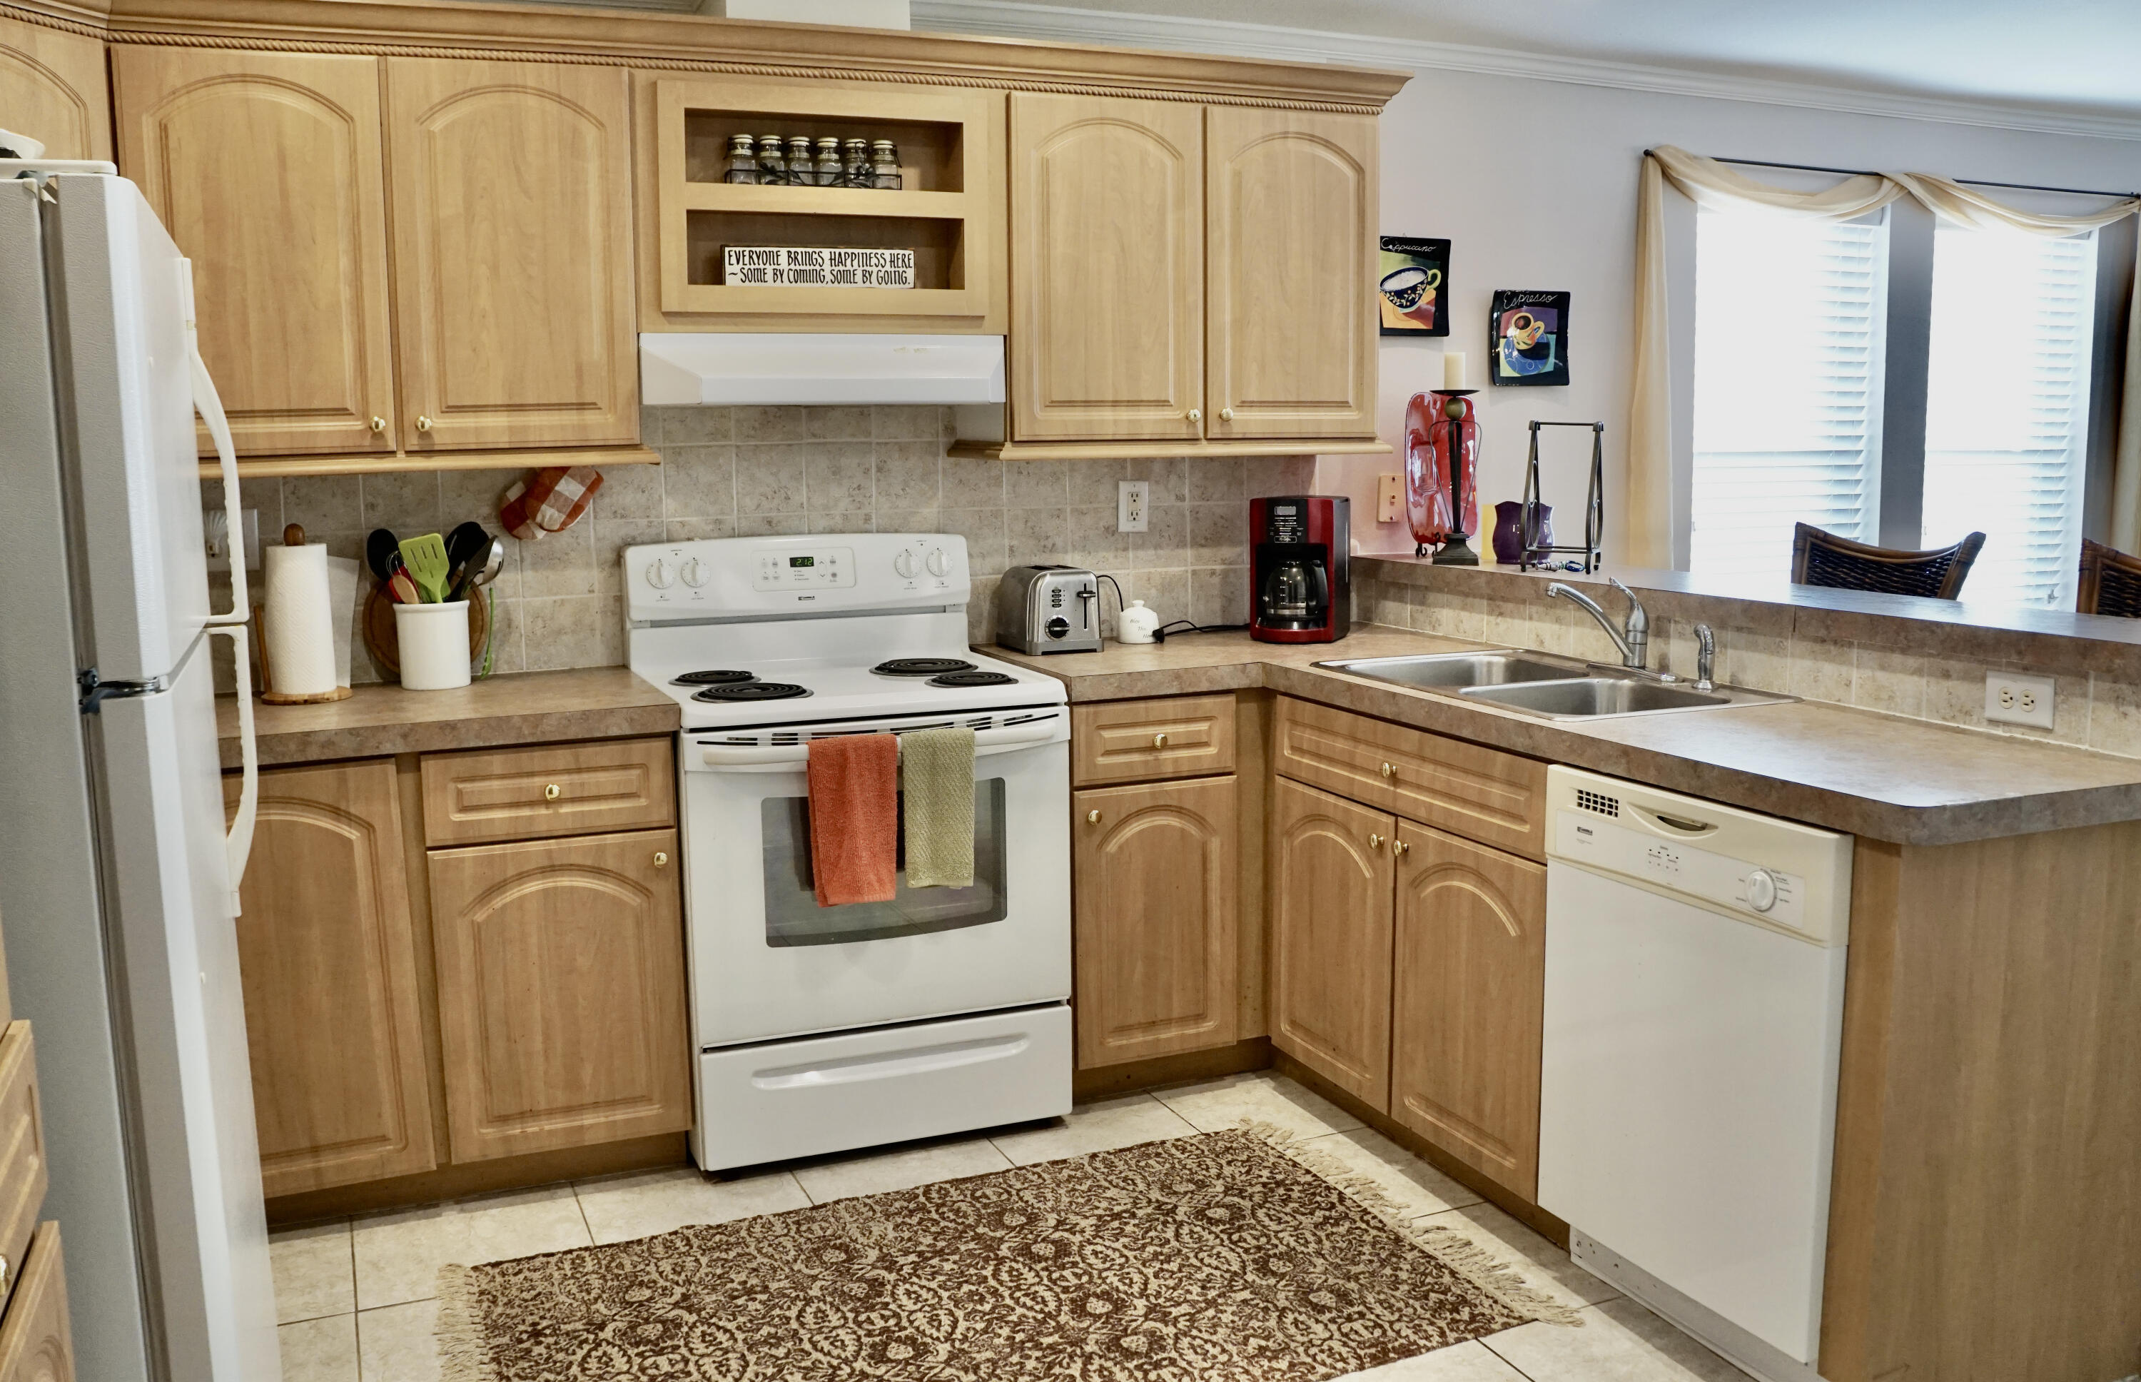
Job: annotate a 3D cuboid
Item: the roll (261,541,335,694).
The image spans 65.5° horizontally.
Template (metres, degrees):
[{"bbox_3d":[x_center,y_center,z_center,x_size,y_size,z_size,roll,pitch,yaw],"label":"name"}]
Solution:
[{"bbox_3d":[-1.453,-0.136,3.140,0.120,0.280,0.120,-4,8,-23],"label":"roll"}]

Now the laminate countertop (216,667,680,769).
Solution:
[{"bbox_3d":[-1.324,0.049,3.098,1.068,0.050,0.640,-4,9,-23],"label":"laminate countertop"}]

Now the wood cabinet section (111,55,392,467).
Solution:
[{"bbox_3d":[-1.495,-0.796,3.123,0.418,0.714,0.310,-4,8,-21],"label":"wood cabinet section"}]

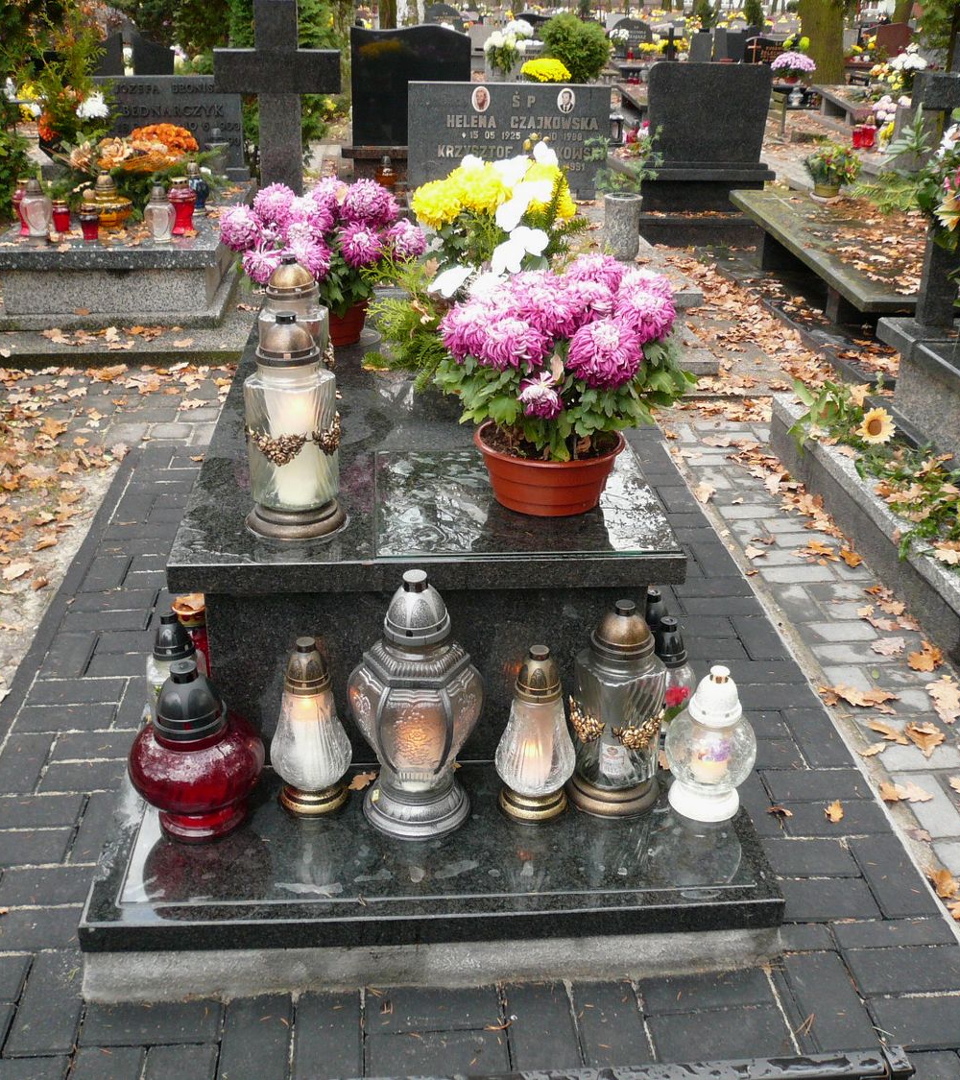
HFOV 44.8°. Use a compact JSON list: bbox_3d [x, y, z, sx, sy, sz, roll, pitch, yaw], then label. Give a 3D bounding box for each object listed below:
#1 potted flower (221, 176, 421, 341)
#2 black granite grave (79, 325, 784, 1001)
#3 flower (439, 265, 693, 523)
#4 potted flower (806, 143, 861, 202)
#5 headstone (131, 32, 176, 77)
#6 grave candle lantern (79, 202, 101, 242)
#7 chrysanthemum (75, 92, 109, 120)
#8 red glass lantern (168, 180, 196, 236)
[{"bbox_3d":[-0.386,-0.700,2.905,0.500,0.390,0.450,-1,27,-5],"label":"potted flower"},{"bbox_3d":[-0.149,-0.031,2.588,1.040,0.570,2.140,-2,25,-5],"label":"black granite grave"},{"bbox_3d":[0.146,-0.278,2.053,0.450,0.425,0.410,-1,27,-5],"label":"flower"},{"bbox_3d":[1.815,-1.898,6.009,0.280,0.290,0.280,-2,25,-5],"label":"potted flower"},{"bbox_3d":[-2.225,-3.132,8.001,0.300,0.650,0.100,-1,27,-5],"label":"headstone"},{"bbox_3d":[-1.667,-1.369,5.000,0.085,0.165,0.085,-2,25,-5],"label":"grave candle lantern"},{"bbox_3d":[-1.824,-2.041,5.474,0.150,0.130,0.140,-1,27,-5],"label":"chrysanthemum"},{"bbox_3d":[-1.311,-1.474,5.128,0.122,0.240,0.122,-2,25,-5],"label":"red glass lantern"}]

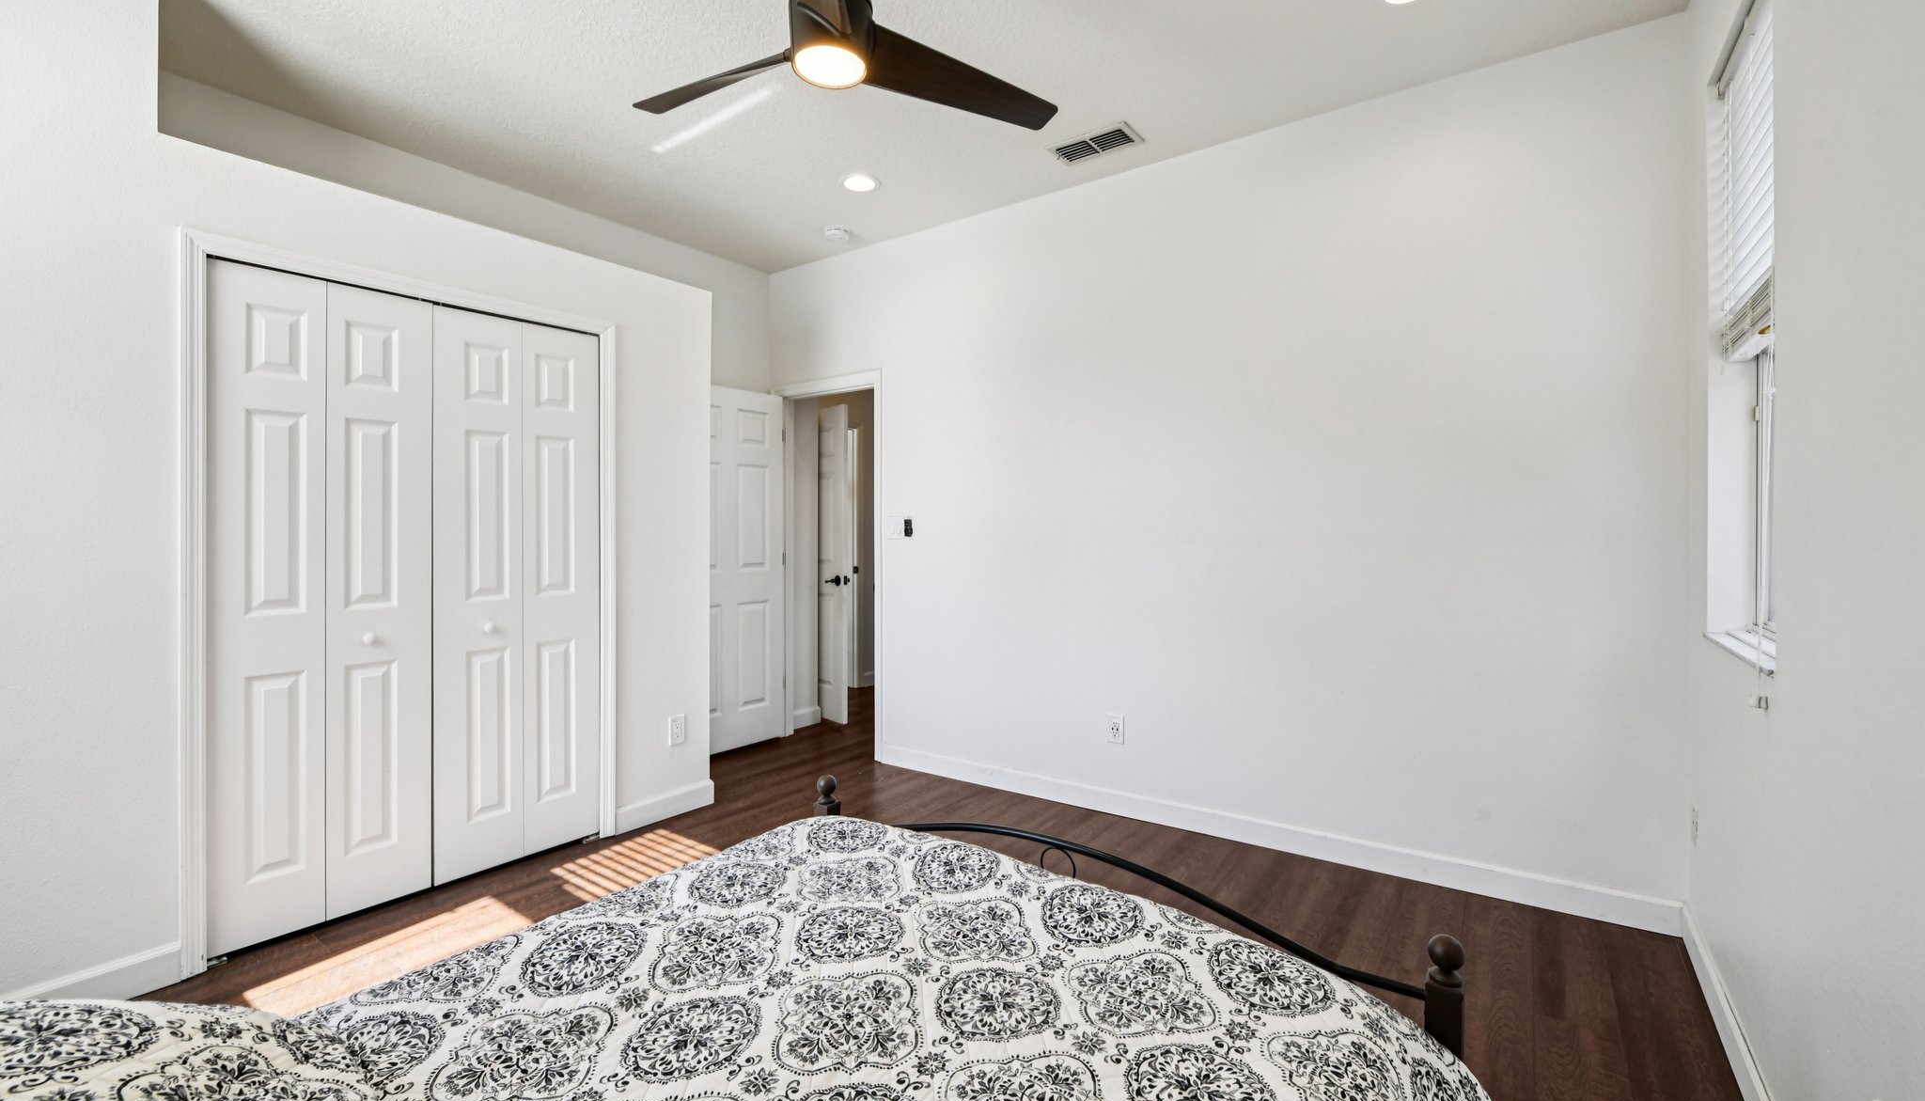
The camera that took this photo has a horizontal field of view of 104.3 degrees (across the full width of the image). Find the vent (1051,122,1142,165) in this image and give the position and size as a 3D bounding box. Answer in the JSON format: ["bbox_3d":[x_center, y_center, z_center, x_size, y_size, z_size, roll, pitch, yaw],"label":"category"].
[{"bbox_3d":[0.545,-1.650,3.060,0.347,0.020,0.195,1,1,37],"label":"vent"}]

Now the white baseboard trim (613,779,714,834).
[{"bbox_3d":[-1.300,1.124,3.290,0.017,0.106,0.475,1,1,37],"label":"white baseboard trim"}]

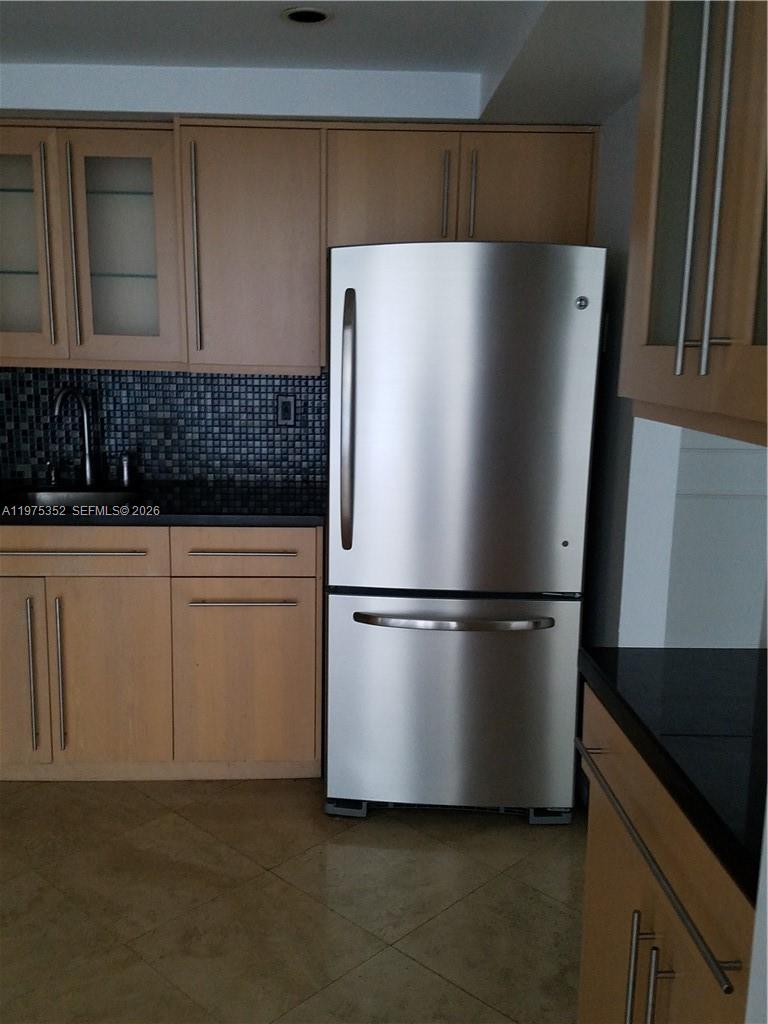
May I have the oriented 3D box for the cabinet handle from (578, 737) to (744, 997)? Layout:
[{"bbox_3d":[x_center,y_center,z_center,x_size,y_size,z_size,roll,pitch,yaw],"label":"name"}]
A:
[{"bbox_3d":[0.339,0.422,1.044,0.036,0.012,0.523,0,11,-3],"label":"cabinet handle"}]

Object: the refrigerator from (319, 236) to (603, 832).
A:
[{"bbox_3d":[0.233,0.053,2.676,0.753,1.715,0.820,1,11,3],"label":"refrigerator"}]

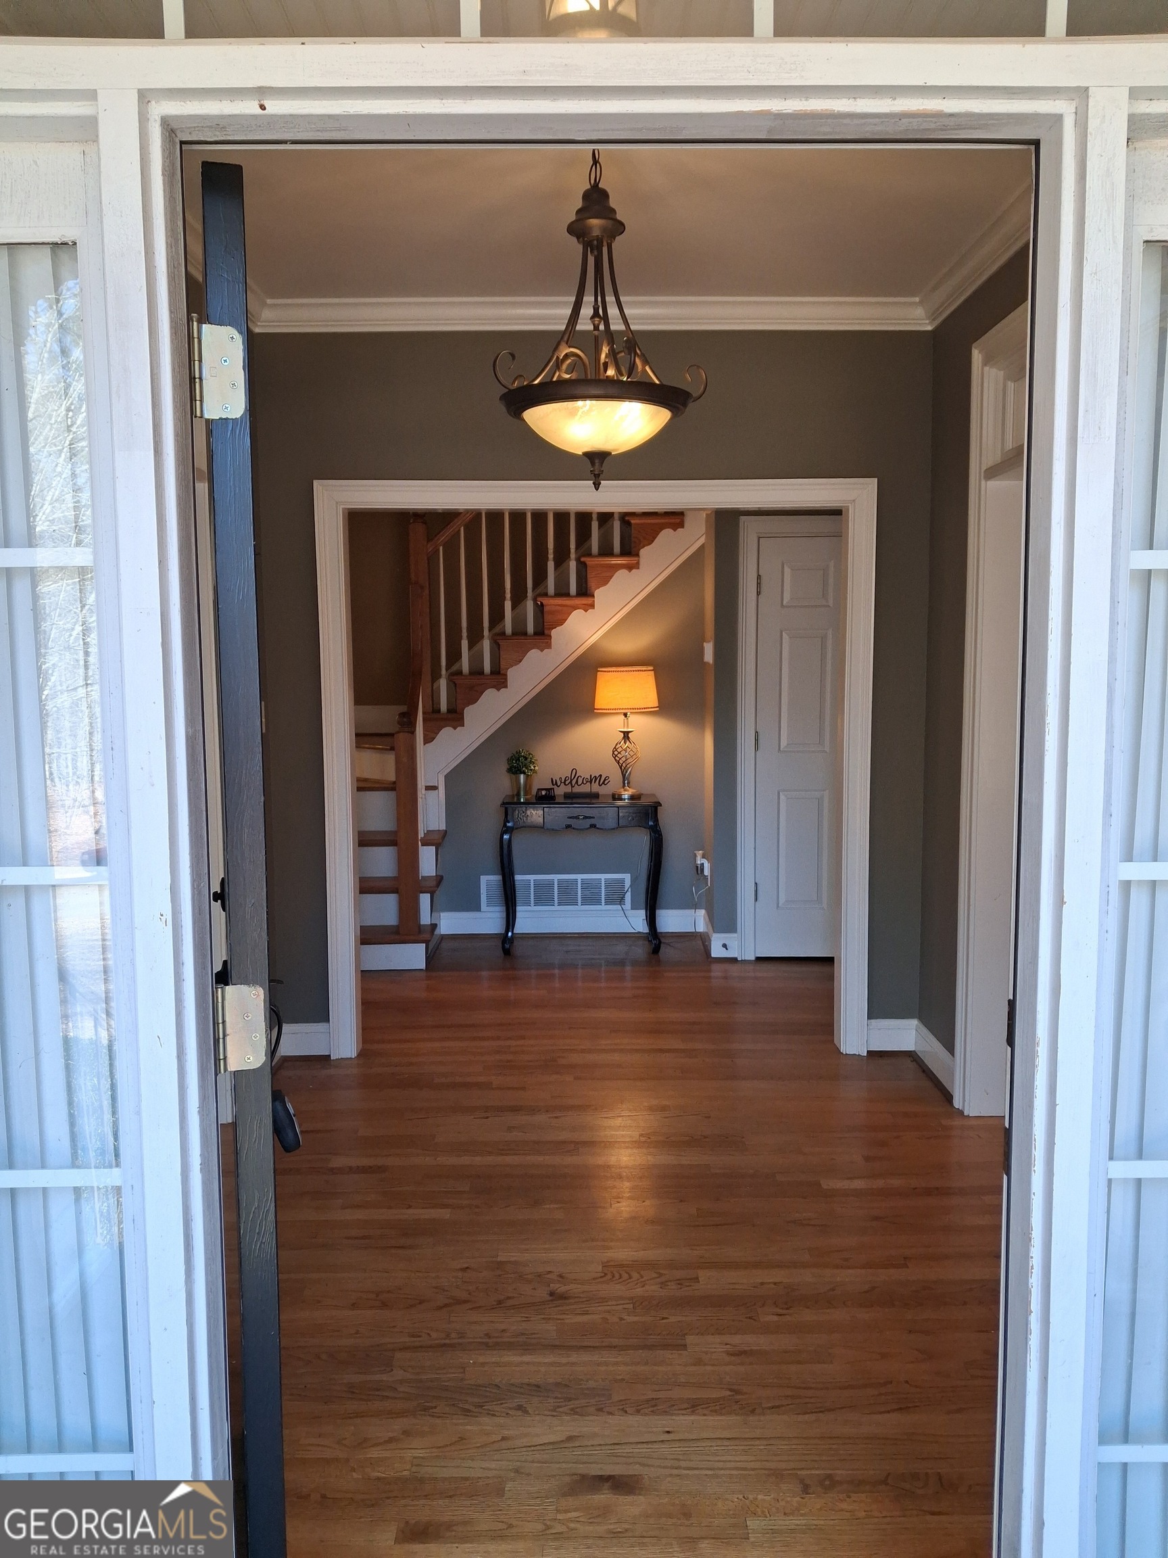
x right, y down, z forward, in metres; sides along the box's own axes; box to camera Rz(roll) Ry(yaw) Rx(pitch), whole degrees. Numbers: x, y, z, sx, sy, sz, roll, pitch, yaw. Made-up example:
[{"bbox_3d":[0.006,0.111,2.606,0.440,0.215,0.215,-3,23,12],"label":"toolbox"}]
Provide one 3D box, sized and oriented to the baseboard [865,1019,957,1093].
[{"bbox_3d":[1.150,0.985,4.320,0.192,0.135,0.450,0,6,0],"label":"baseboard"}]

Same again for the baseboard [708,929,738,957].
[{"bbox_3d":[0.689,0.819,5.976,0.135,0.130,0.020,0,6,0],"label":"baseboard"}]

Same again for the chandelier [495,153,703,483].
[{"bbox_3d":[0.030,-1.073,2.787,0.490,0.805,0.490,0,6,0],"label":"chandelier"}]

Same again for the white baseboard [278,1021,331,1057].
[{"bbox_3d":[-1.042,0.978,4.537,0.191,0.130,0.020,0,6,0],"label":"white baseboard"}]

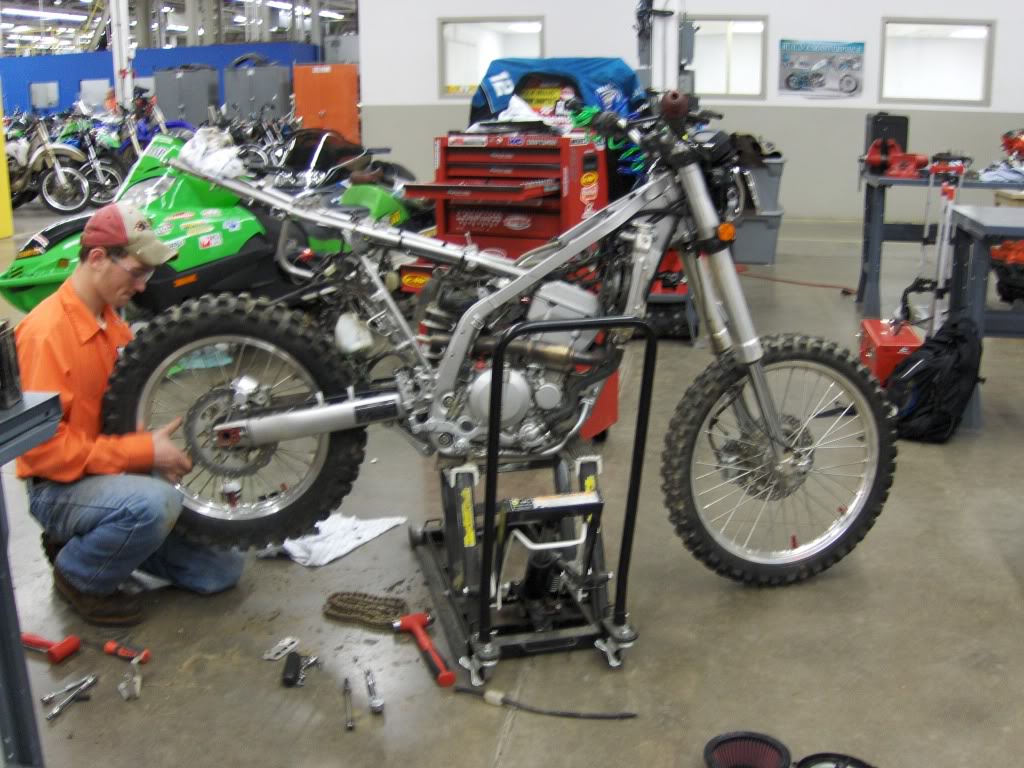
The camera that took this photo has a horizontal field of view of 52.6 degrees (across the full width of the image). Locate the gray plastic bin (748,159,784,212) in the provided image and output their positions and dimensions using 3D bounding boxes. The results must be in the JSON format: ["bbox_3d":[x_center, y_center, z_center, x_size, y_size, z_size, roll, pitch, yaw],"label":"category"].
[{"bbox_3d":[1.770,-1.530,7.790,0.420,0.400,0.580,0,16,0],"label":"gray plastic bin"}]

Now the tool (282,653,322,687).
[{"bbox_3d":[-0.497,0.668,2.420,0.095,0.036,0.125,-3,15,-10],"label":"tool"}]

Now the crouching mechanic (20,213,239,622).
[{"bbox_3d":[-0.960,0.069,2.659,0.600,1.070,0.500,3,15,12],"label":"crouching mechanic"}]

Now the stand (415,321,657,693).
[{"bbox_3d":[0.005,0.184,2.637,0.420,0.820,0.800,-4,15,-14],"label":"stand"}]

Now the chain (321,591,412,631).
[{"bbox_3d":[-0.388,0.587,2.715,0.220,0.040,0.150,4,15,14],"label":"chain"}]

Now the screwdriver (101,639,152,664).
[{"bbox_3d":[-0.918,0.637,2.465,0.124,0.034,0.036,6,16,20],"label":"screwdriver"}]

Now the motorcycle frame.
[{"bbox_3d":[-0.070,-0.201,2.622,1.460,0.770,0.310,-1,15,-5],"label":"motorcycle frame"}]

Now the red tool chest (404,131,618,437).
[{"bbox_3d":[-0.007,-0.309,3.820,0.620,1.200,0.540,8,17,29],"label":"red tool chest"}]

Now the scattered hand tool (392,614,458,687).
[{"bbox_3d":[-0.203,0.628,2.482,0.106,0.042,0.328,-5,16,-19],"label":"scattered hand tool"}]

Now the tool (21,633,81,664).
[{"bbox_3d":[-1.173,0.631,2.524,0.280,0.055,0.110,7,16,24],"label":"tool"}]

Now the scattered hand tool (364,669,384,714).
[{"bbox_3d":[-0.311,0.682,2.303,0.034,0.030,0.157,-4,16,-15],"label":"scattered hand tool"}]

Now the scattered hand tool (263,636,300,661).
[{"bbox_3d":[-0.552,0.640,2.496,0.040,0.012,0.101,7,17,25],"label":"scattered hand tool"}]

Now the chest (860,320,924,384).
[{"bbox_3d":[1.640,-0.064,4.522,0.185,0.322,0.530,2,15,9],"label":"chest"}]

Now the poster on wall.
[{"bbox_3d":[3.268,-3.315,10.914,0.930,0.620,0.015,0,15,0],"label":"poster on wall"}]

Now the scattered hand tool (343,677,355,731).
[{"bbox_3d":[-0.358,0.699,2.268,0.018,0.016,0.200,-3,15,-11],"label":"scattered hand tool"}]

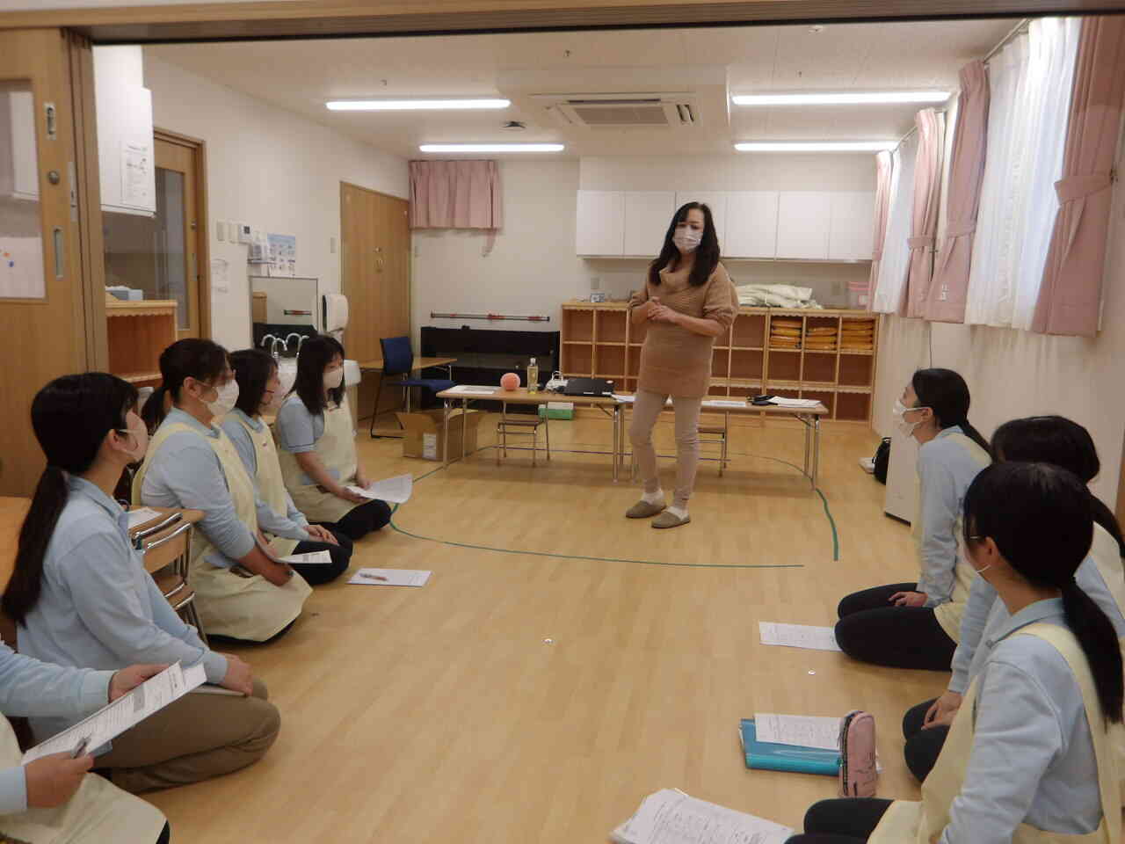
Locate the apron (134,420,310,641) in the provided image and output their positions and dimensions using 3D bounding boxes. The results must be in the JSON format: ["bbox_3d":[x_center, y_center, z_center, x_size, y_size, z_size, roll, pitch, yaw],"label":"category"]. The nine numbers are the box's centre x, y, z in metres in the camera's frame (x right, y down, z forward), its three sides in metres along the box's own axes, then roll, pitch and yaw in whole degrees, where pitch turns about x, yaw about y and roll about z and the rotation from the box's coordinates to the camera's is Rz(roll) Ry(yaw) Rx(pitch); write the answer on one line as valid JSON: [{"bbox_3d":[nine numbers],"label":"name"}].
[{"bbox_3d":[-1.162,0.326,2.942,0.530,0.680,0.450,0,8,-8],"label":"apron"}]

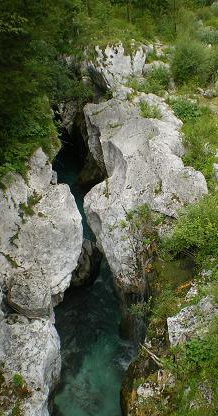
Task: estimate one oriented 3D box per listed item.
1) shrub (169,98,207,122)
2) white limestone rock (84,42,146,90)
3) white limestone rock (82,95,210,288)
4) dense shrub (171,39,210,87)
[{"bbox_3d":[3.064,-3.757,17.600,1.350,0.600,1.000,-3,33,0],"label":"shrub"},{"bbox_3d":[0.247,-6.352,20.500,2.400,1.700,1.800,-3,33,0],"label":"white limestone rock"},{"bbox_3d":[1.011,-0.855,14.200,3.300,3.000,6.800,-3,33,0],"label":"white limestone rock"},{"bbox_3d":[3.676,-6.563,20.600,1.650,1.700,1.500,-3,33,0],"label":"dense shrub"}]

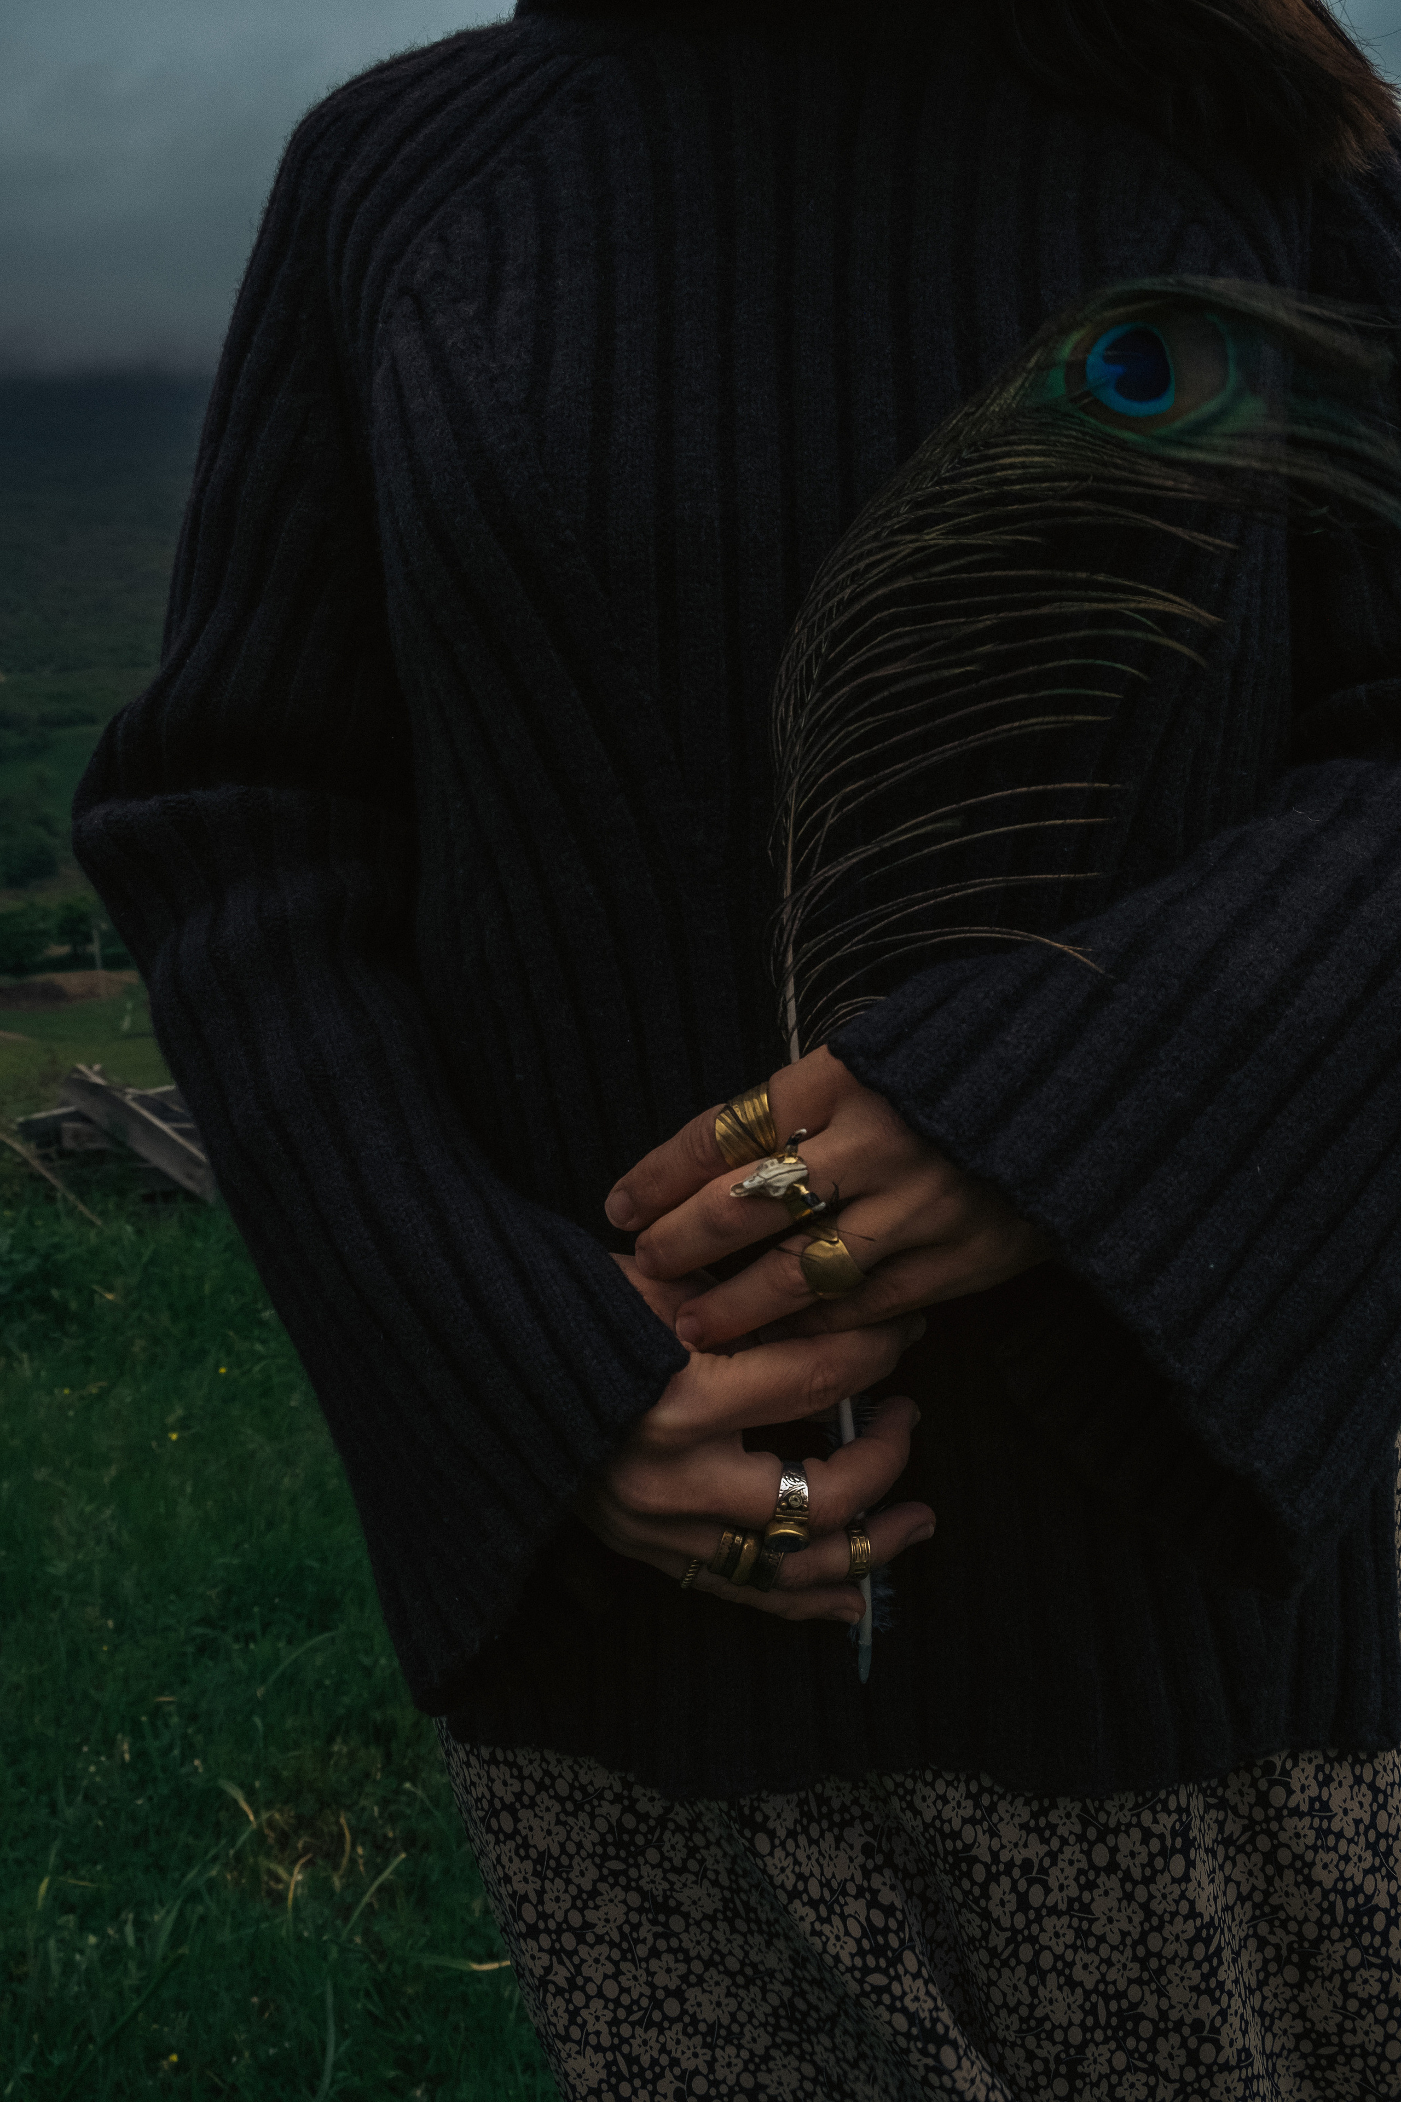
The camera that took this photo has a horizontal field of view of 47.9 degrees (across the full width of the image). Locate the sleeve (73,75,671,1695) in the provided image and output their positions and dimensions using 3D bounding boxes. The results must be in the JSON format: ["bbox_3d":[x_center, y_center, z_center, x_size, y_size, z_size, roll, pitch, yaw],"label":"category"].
[{"bbox_3d":[-0.140,-0.085,0.625,0.275,0.630,0.260,0,6,2],"label":"sleeve"}]

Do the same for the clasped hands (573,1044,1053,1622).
[{"bbox_3d":[0.039,0.097,0.545,0.165,0.195,0.105,0,6,2],"label":"clasped hands"}]

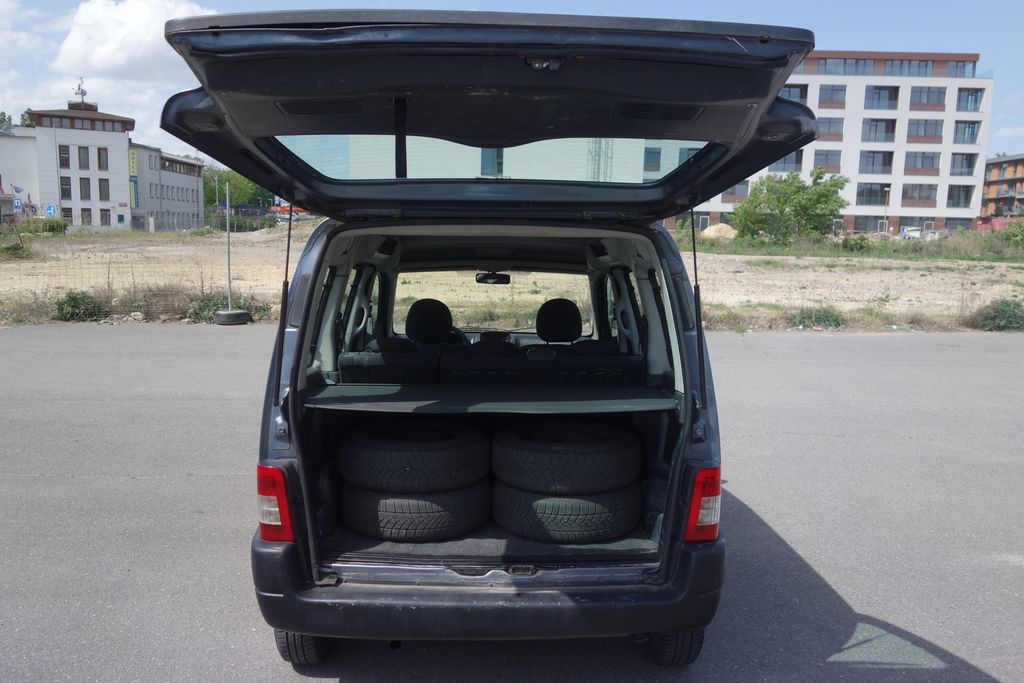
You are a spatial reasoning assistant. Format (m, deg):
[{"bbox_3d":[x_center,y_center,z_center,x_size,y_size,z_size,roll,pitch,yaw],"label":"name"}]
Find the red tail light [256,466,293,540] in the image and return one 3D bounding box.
[{"bbox_3d":[-0.800,0.552,2.727,0.130,0.252,0.130,1,8,-1],"label":"red tail light"}]

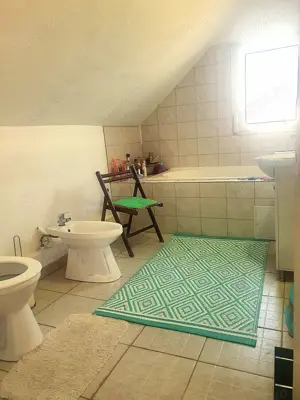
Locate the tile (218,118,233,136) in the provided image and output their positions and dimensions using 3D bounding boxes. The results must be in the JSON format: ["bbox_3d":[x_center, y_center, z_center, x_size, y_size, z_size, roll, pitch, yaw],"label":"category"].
[{"bbox_3d":[0.880,-0.860,3.529,0.170,0.200,0.010,1,12,24],"label":"tile"}]

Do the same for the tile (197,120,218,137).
[{"bbox_3d":[0.686,-0.849,3.579,0.250,0.201,0.010,1,13,24],"label":"tile"}]

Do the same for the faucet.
[{"bbox_3d":[-0.665,0.147,2.338,0.122,0.103,0.048,1,13,23],"label":"faucet"}]

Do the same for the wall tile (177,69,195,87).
[{"bbox_3d":[0.418,-1.459,3.606,0.248,0.200,0.010,1,12,24],"label":"wall tile"}]

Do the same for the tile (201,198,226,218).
[{"bbox_3d":[0.614,0.075,2.906,0.250,0.201,0.010,1,13,24],"label":"tile"}]

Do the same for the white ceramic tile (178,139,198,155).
[{"bbox_3d":[0.472,-0.656,3.720,0.250,0.201,0.010,1,13,24],"label":"white ceramic tile"}]

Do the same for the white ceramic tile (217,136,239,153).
[{"bbox_3d":[0.945,-0.660,3.576,0.250,0.202,0.010,1,13,23],"label":"white ceramic tile"}]

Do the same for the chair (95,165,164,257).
[{"bbox_3d":[-0.180,0.069,2.809,0.515,0.745,0.475,5,14,40],"label":"chair"}]

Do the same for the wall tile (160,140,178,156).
[{"bbox_3d":[0.241,-0.659,3.813,0.249,0.202,0.010,1,11,24],"label":"wall tile"}]

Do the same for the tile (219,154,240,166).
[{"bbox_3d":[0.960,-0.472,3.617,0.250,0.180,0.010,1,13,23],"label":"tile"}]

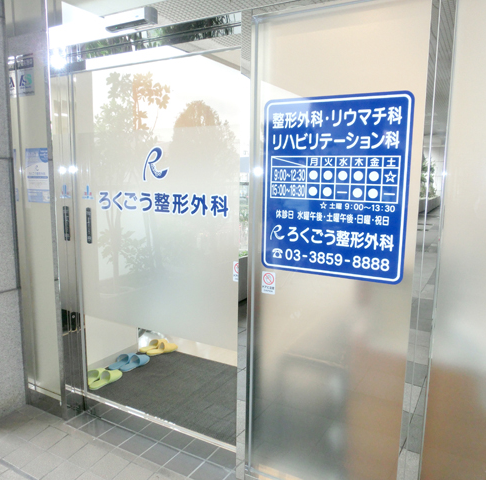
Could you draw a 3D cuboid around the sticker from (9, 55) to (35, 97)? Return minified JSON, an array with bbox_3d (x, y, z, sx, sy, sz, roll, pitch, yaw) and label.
[{"bbox_3d":[-1.177,-0.888,2.402,0.150,0.212,0.010,6,10,29],"label":"sticker"}]

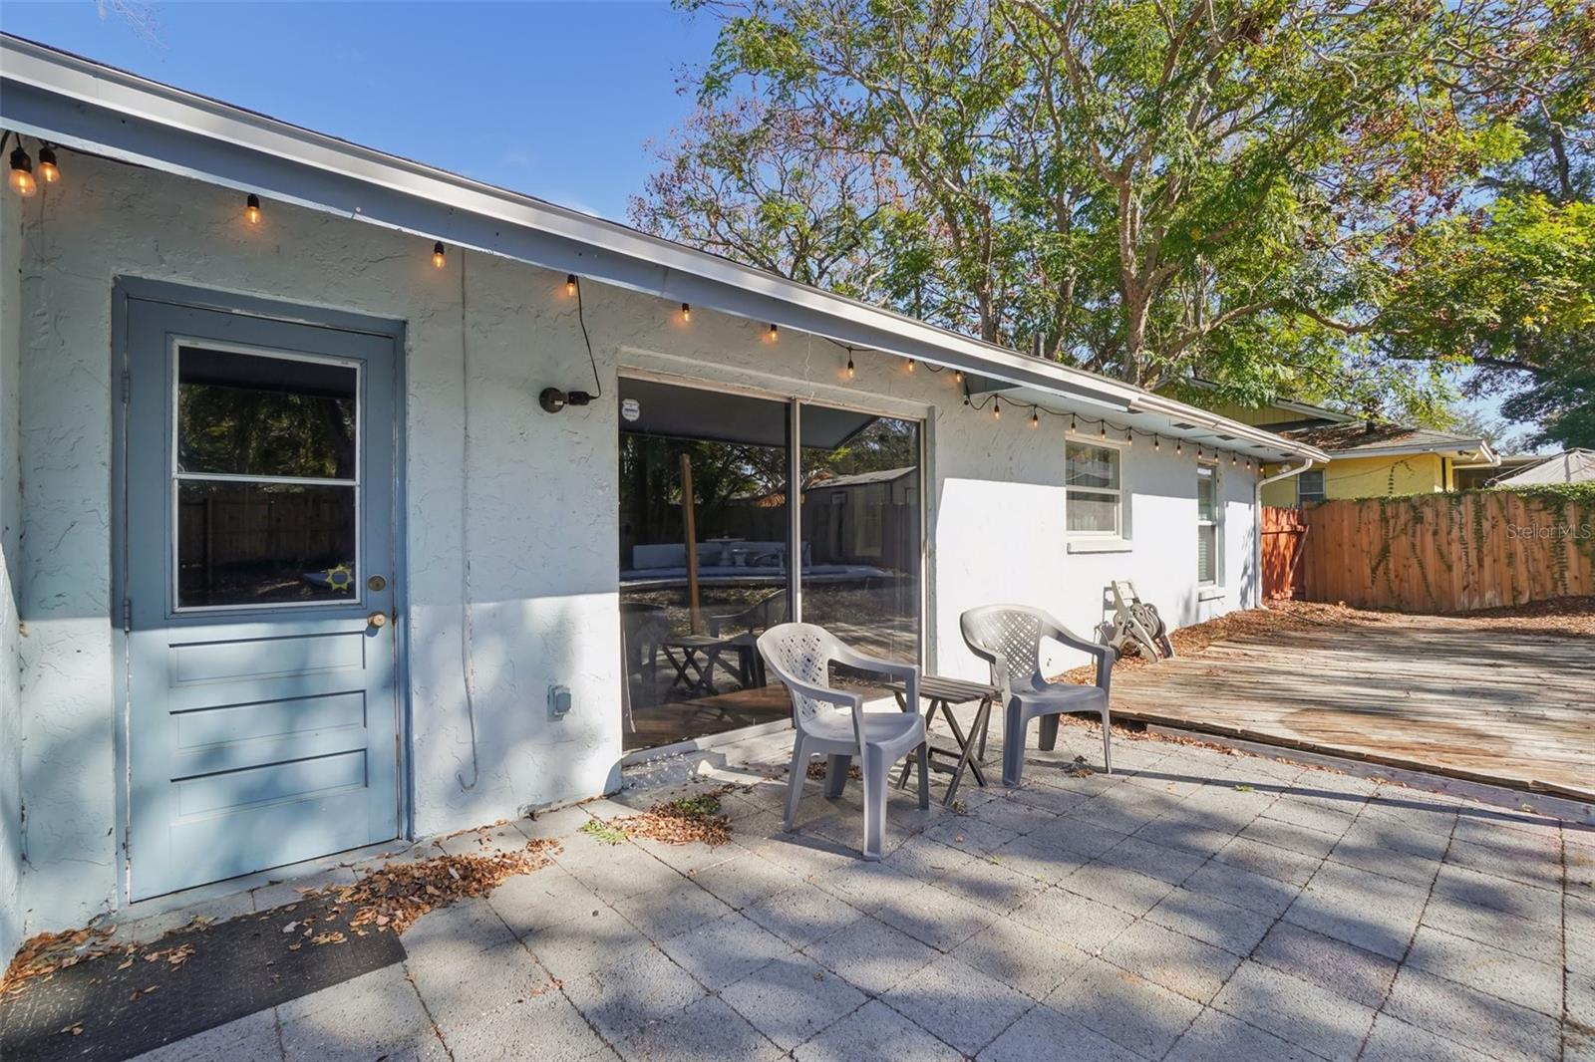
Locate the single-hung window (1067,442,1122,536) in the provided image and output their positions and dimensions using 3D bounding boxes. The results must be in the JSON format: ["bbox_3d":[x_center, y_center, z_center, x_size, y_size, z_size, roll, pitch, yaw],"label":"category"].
[{"bbox_3d":[2.664,-0.378,6.065,1.060,0.900,0.100,0,0,-37],"label":"single-hung window"}]

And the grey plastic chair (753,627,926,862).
[{"bbox_3d":[0.202,0.852,2.898,0.586,0.833,0.596,0,0,29],"label":"grey plastic chair"}]

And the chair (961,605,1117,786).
[{"bbox_3d":[1.265,0.852,3.594,0.616,0.828,0.586,0,0,-18],"label":"chair"}]

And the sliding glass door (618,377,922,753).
[{"bbox_3d":[-0.016,0.168,4.068,2.270,1.970,0.110,0,0,-37],"label":"sliding glass door"}]

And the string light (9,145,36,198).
[{"bbox_3d":[-1.886,-0.876,1.616,0.050,0.115,0.050,0,0,-37],"label":"string light"}]

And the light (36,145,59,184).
[{"bbox_3d":[-2.290,-1.115,2.030,0.050,0.115,0.050,0,0,-37],"label":"light"}]

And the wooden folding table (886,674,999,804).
[{"bbox_3d":[0.724,1.030,3.290,0.384,0.475,0.455,0,0,-41],"label":"wooden folding table"}]

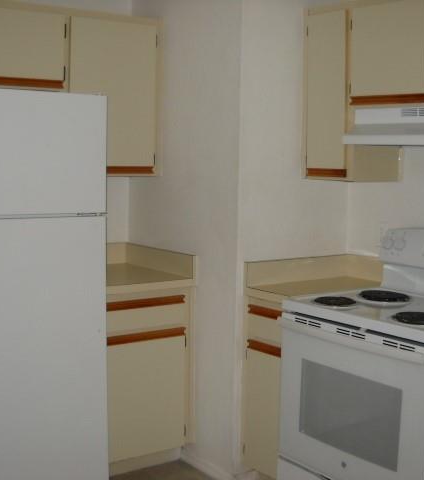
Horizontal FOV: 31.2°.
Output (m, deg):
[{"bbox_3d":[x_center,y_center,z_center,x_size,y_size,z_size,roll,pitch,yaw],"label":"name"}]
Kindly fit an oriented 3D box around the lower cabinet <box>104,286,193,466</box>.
[{"bbox_3d":[-0.472,0.594,3.696,0.509,0.791,0.623,-3,7,-36],"label":"lower cabinet"}]

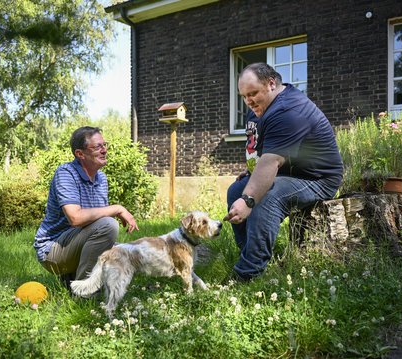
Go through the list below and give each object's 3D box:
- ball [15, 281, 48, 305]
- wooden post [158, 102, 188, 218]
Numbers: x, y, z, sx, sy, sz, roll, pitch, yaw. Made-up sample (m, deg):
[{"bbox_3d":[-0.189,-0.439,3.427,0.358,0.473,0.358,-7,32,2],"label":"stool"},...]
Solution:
[{"bbox_3d":[-0.820,0.565,2.100,0.157,0.150,0.157,0,0,0],"label":"ball"},{"bbox_3d":[-0.420,-0.260,6.400,0.340,1.740,0.340,0,0,30],"label":"wooden post"}]

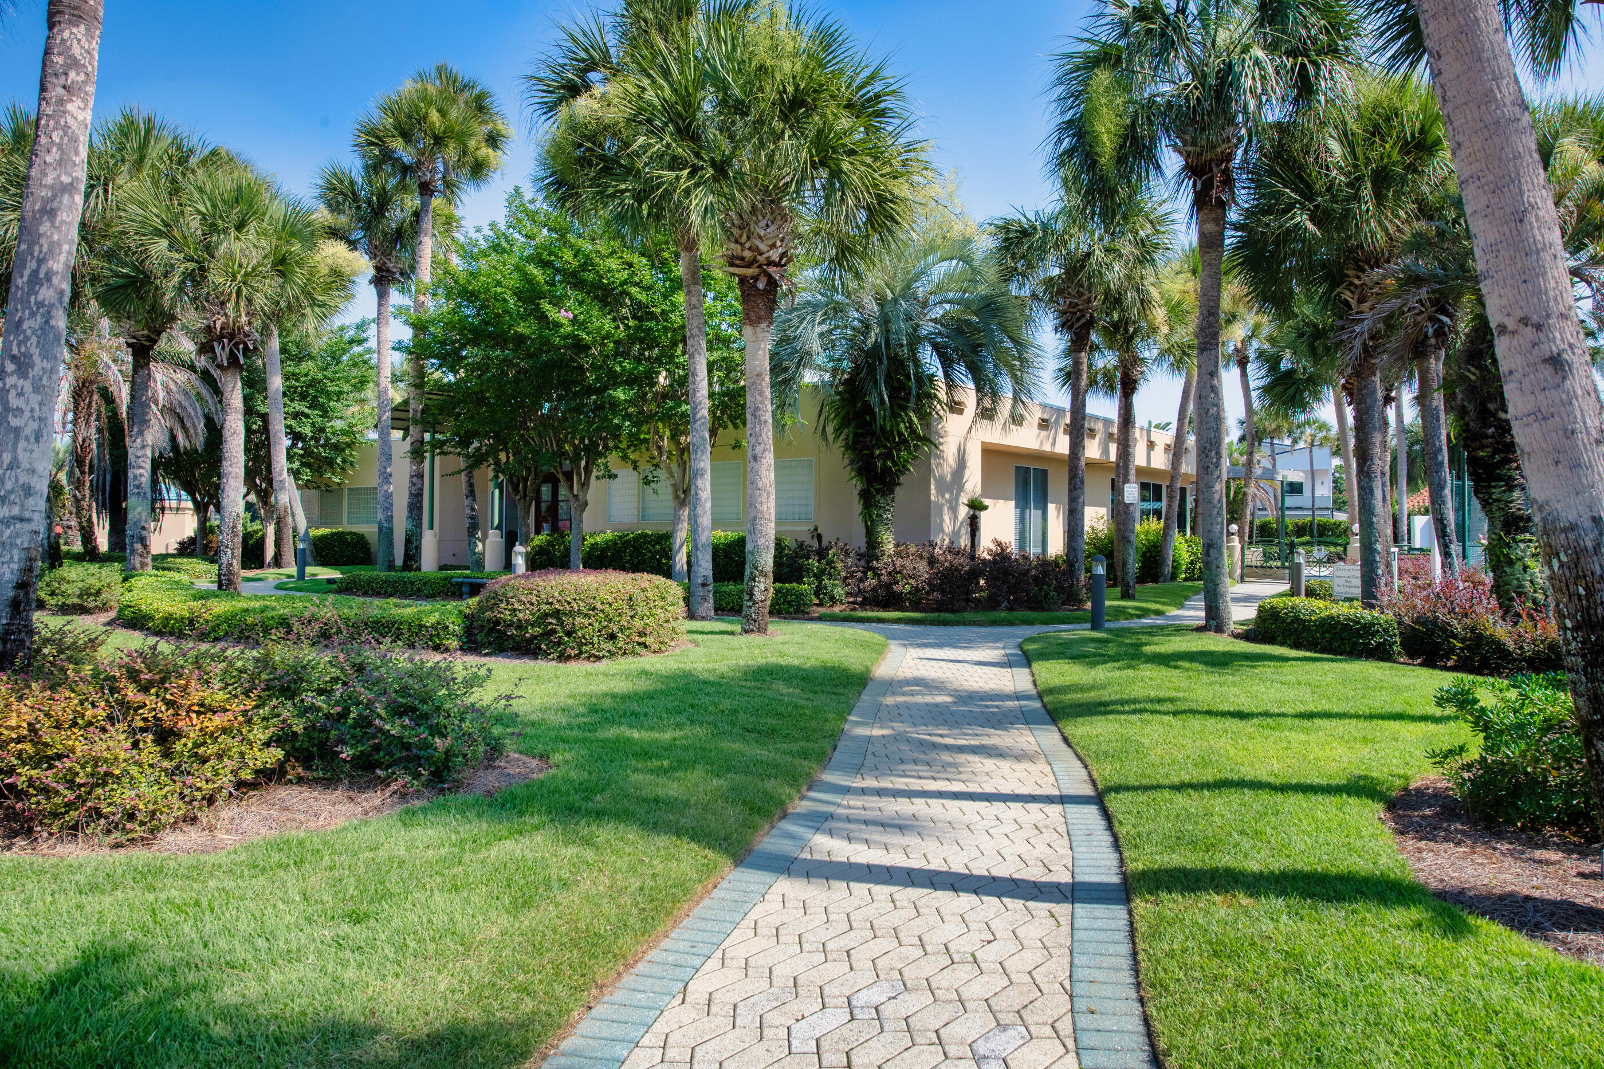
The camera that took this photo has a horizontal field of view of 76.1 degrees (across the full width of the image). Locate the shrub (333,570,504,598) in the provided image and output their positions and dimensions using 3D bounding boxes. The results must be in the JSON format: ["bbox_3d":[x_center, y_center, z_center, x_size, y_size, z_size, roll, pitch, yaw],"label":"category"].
[{"bbox_3d":[-8.008,1.008,21.500,3.900,0.500,1.700,0,0,27],"label":"shrub"}]

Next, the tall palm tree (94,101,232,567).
[{"bbox_3d":[-12.319,-3.208,19.822,3.200,9.000,3.200,0,0,0],"label":"tall palm tree"}]

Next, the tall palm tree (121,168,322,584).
[{"bbox_3d":[-10.867,-2.749,19.220,3.400,8.100,3.300,0,0,0],"label":"tall palm tree"}]

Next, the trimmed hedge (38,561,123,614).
[{"bbox_3d":[-12.051,0.858,17.000,1.700,0.790,1.400,0,0,-12],"label":"trimmed hedge"}]

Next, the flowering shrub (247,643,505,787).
[{"bbox_3d":[-2.577,0.966,6.150,1.550,0.690,1.300,0,0,-6],"label":"flowering shrub"}]

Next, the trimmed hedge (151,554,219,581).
[{"bbox_3d":[-16.726,0.913,28.002,1.800,0.620,1.600,0,0,0],"label":"trimmed hedge"}]

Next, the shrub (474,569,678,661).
[{"bbox_3d":[-2.742,0.881,12.502,2.550,0.970,2.200,0,0,0],"label":"shrub"}]

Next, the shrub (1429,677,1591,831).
[{"bbox_3d":[3.686,1.051,5.302,0.850,0.720,0.850,0,0,0],"label":"shrub"}]

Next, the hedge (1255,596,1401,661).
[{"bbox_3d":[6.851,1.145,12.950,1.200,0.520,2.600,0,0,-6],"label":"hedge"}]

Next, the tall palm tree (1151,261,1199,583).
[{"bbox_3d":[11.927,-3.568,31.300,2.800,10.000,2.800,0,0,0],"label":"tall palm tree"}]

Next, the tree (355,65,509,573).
[{"bbox_3d":[-9.402,-5.134,26.032,3.600,12.800,3.500,0,0,0],"label":"tree"}]

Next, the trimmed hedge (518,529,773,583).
[{"bbox_3d":[-3.654,0.634,25.000,8.200,1.370,1.500,0,0,35],"label":"trimmed hedge"}]

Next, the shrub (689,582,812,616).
[{"bbox_3d":[-0.995,1.072,17.901,2.450,0.550,0.800,0,0,10],"label":"shrub"}]

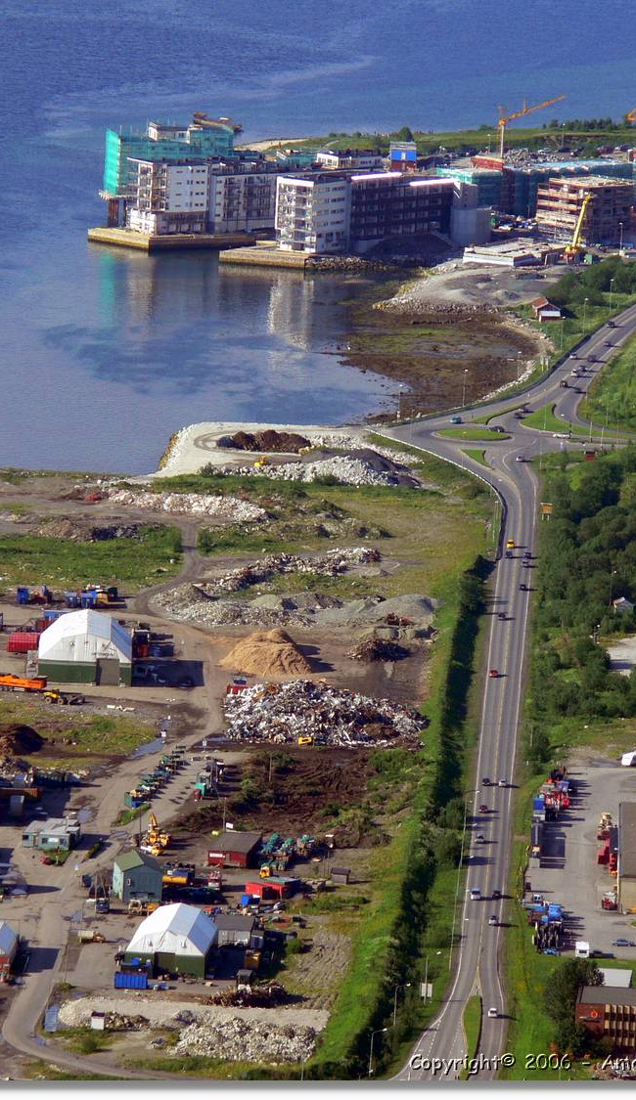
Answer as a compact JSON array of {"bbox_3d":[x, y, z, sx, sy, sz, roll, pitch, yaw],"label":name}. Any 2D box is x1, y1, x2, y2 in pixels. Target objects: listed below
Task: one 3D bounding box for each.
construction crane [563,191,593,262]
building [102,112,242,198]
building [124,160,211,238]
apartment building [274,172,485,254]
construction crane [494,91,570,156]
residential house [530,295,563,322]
[{"bbox_3d":[72.495,-90.136,3633.821,7.300,18.500,10.000,3,8,0],"label":"construction crane"},{"bbox_3d":[-41.399,-105.664,3675.328,33.500,28.500,18.500,2,8,-9],"label":"building"},{"bbox_3d":[-41.797,-99.782,3663.870,17.500,20.000,15.500,-2,9,-31],"label":"building"},{"bbox_3d":[16.639,-91.590,3493.764,63.000,18.800,14.500,-6,12,-44],"label":"apartment building"},{"bbox_3d":[60.470,-113.570,3642.230,19.500,27.000,4.000,3,9,0],"label":"construction crane"},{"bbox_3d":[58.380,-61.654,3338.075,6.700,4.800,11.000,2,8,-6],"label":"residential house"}]

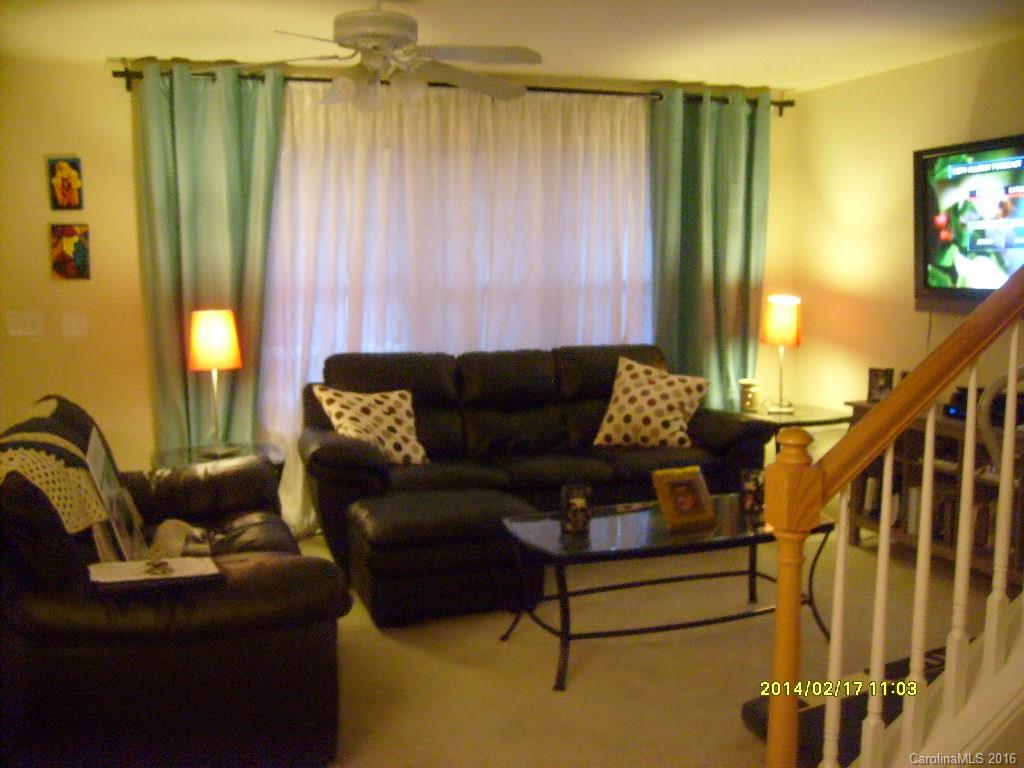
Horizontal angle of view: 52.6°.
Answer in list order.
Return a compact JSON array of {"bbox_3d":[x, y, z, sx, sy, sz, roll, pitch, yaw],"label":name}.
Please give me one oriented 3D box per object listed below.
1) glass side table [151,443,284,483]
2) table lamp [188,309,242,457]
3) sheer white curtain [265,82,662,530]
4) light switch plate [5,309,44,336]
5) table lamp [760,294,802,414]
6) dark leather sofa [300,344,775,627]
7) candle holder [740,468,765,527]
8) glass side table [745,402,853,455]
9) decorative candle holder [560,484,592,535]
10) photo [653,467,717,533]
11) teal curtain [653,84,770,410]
[{"bbox_3d":[-1.337,0.613,4.729,0.610,0.600,0.610,-2,8,-16],"label":"glass side table"},{"bbox_3d":[-1.333,-0.006,4.671,0.245,0.650,0.245,-2,8,-16],"label":"table lamp"},{"bbox_3d":[-0.226,-0.402,5.677,2.200,2.360,0.110,-2,8,-16],"label":"sheer white curtain"},{"bbox_3d":[-2.399,-0.297,5.105,0.164,0.117,0.012,-2,8,-17],"label":"light switch plate"},{"bbox_3d":[1.556,-0.166,5.953,0.235,0.650,0.235,-2,8,-16],"label":"table lamp"},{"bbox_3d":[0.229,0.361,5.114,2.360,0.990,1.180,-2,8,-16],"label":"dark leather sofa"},{"bbox_3d":[1.003,0.441,4.278,0.108,0.172,0.108,-2,8,-16],"label":"candle holder"},{"bbox_3d":[1.579,0.469,5.755,0.550,0.600,0.560,-2,8,-16],"label":"glass side table"},{"bbox_3d":[0.250,0.479,3.960,0.110,0.175,0.110,-2,8,-16],"label":"decorative candle holder"},{"bbox_3d":[0.667,0.441,4.065,0.220,0.220,0.035,-5,-18,-32],"label":"photo"},{"bbox_3d":[1.147,-0.471,6.036,0.740,2.410,0.130,-2,8,-16],"label":"teal curtain"}]

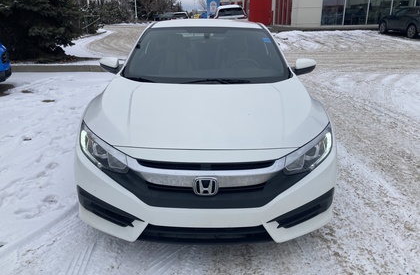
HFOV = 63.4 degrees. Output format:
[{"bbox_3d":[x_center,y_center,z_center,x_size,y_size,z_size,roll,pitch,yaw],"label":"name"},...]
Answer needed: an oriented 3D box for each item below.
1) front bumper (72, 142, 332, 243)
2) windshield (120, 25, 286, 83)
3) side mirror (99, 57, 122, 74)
[{"bbox_3d":[-0.019,0.292,2.072,1.750,0.560,0.590,0,19,-1],"label":"front bumper"},{"bbox_3d":[-0.022,-0.786,3.087,1.460,0.420,0.970,0,19,-1],"label":"windshield"},{"bbox_3d":[-0.939,-0.697,3.260,0.225,0.155,0.160,0,19,-1],"label":"side mirror"}]

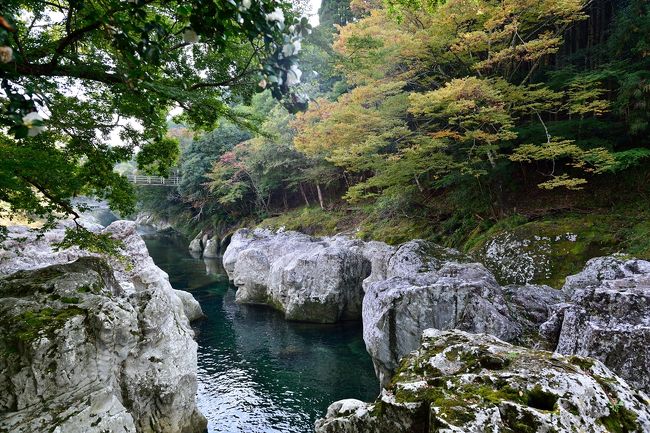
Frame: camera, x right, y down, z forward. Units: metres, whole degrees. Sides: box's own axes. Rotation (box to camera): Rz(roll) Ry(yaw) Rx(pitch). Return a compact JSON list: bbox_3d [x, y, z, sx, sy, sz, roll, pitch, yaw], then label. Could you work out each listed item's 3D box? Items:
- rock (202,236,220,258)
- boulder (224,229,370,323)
[{"bbox_3d":[-8.600,2.279,32.872,1.250,1.650,1.300,0,2,0],"label":"rock"},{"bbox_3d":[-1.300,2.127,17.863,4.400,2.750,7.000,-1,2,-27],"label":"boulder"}]

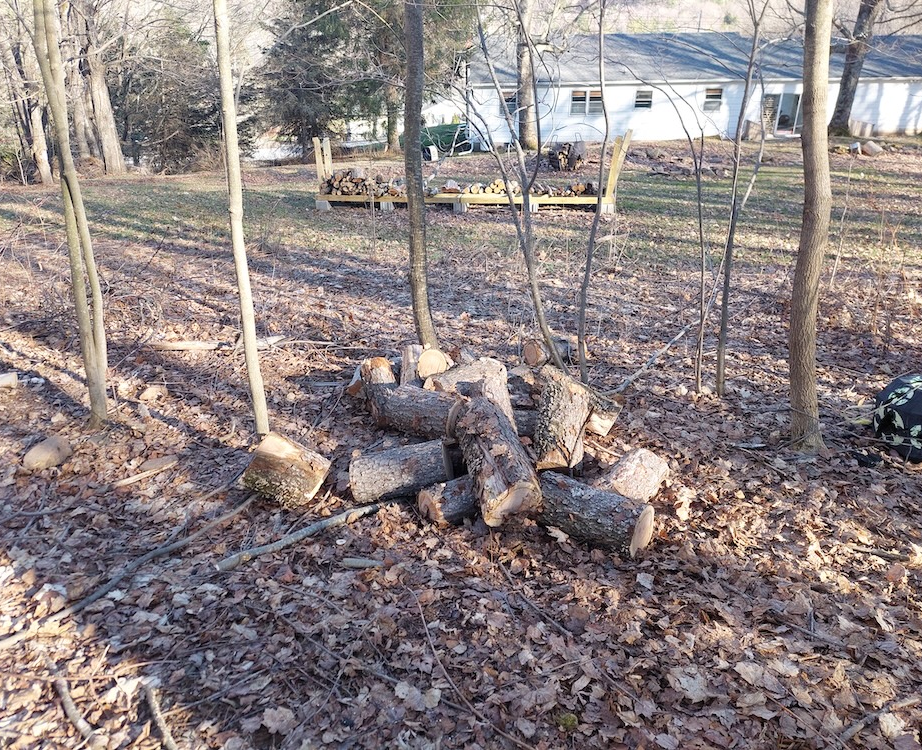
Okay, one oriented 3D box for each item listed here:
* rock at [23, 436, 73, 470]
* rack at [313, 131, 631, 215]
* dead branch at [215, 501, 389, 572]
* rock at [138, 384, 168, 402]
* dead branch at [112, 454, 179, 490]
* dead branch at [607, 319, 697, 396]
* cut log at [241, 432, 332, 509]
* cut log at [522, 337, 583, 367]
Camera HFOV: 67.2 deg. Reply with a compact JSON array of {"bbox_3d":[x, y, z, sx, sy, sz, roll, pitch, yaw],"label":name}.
[{"bbox_3d":[-1.891,0.360,3.147,0.190,0.104,0.133,-15,27,-31],"label":"rock"},{"bbox_3d":[0.110,-3.249,11.121,5.000,1.170,0.430,4,23,9],"label":"rack"},{"bbox_3d":[-0.581,0.594,2.626,0.700,0.040,0.055,-16,26,-36],"label":"dead branch"},{"bbox_3d":[-1.735,0.102,3.880,0.147,0.066,0.103,-11,25,-24],"label":"rock"},{"bbox_3d":[-1.393,0.431,3.068,0.080,0.030,0.311,16,26,35],"label":"dead branch"},{"bbox_3d":[1.312,-0.160,4.594,0.140,0.050,1.788,13,25,31],"label":"dead branch"},{"bbox_3d":[-0.724,0.394,2.858,0.295,0.225,0.225,22,25,0],"label":"cut log"},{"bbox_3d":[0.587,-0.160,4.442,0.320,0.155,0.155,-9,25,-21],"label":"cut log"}]

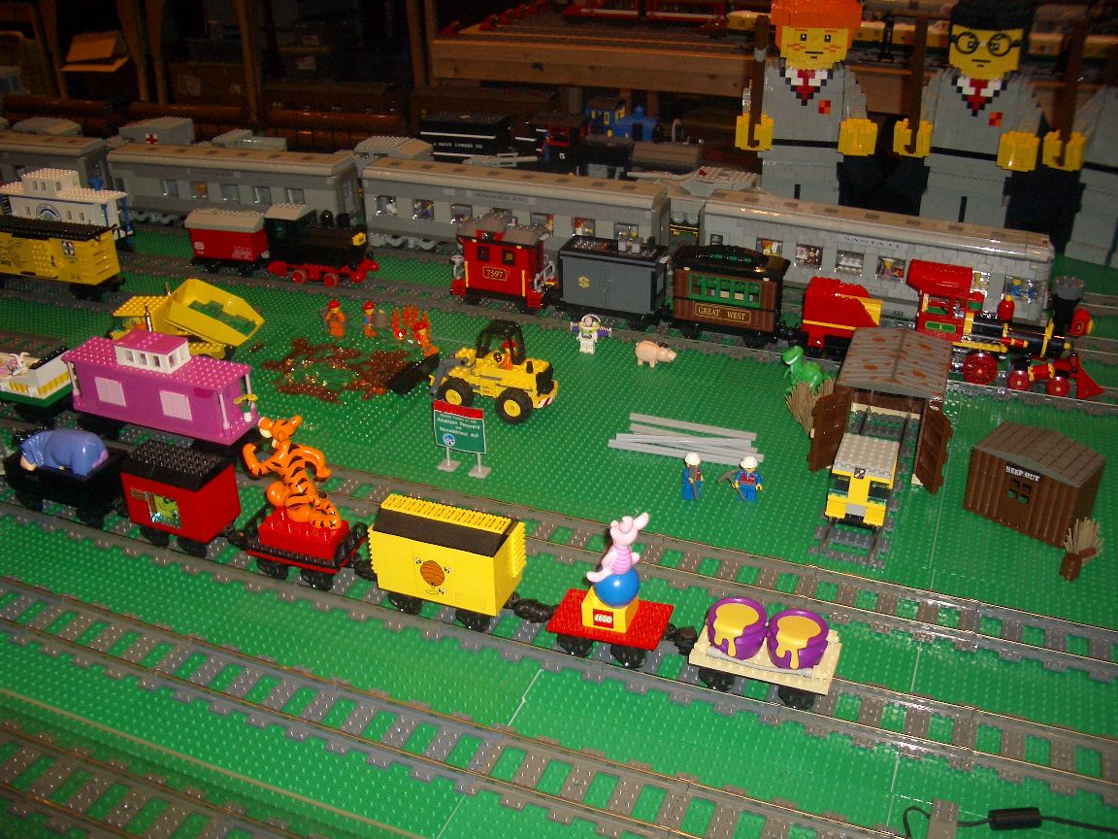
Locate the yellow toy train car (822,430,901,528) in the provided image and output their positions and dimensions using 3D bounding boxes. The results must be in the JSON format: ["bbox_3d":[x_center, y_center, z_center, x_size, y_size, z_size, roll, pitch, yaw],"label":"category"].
[{"bbox_3d":[0.260,0.053,0.965,0.049,0.054,0.068,10,31,19],"label":"yellow toy train car"}]

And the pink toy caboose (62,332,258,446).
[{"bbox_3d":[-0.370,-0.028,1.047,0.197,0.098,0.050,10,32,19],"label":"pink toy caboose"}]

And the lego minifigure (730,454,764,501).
[{"bbox_3d":[0.166,0.051,0.988,0.027,0.043,0.016,10,32,19],"label":"lego minifigure"}]

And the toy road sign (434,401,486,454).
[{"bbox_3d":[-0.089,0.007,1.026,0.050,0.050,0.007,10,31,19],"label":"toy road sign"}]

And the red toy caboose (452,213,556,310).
[{"bbox_3d":[-0.061,-0.187,1.317,0.124,0.111,0.052,10,32,18],"label":"red toy caboose"}]

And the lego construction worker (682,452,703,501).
[{"bbox_3d":[0.117,0.049,0.995,0.023,0.043,0.017,-13,32,-21],"label":"lego construction worker"}]

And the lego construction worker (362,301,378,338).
[{"bbox_3d":[-0.214,-0.115,1.289,0.017,0.042,0.023,18,35,29],"label":"lego construction worker"}]

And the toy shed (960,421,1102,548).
[{"bbox_3d":[0.412,0.051,0.978,0.064,0.071,0.097,-26,38,-38],"label":"toy shed"}]

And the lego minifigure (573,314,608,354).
[{"bbox_3d":[0.033,-0.096,1.266,0.048,0.045,0.019,10,31,19],"label":"lego minifigure"}]

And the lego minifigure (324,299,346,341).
[{"bbox_3d":[-0.261,-0.118,1.320,0.024,0.043,0.014,4,29,9],"label":"lego minifigure"}]

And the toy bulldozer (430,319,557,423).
[{"bbox_3d":[-0.072,-0.057,1.152,0.136,0.087,0.069,10,31,19],"label":"toy bulldozer"}]

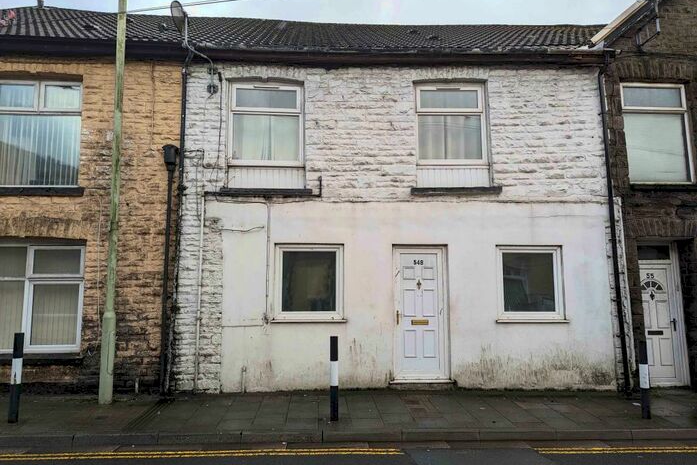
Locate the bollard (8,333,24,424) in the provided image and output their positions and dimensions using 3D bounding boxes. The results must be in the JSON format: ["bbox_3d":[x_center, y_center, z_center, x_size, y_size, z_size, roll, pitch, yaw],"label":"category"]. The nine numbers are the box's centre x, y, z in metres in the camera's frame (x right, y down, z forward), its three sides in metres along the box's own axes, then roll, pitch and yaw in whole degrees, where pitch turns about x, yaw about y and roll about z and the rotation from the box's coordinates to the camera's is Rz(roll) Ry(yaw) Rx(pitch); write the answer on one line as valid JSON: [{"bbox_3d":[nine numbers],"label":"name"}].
[{"bbox_3d":[-4.047,1.767,5.905,0.100,1.052,0.100,0,-7,-3],"label":"bollard"}]

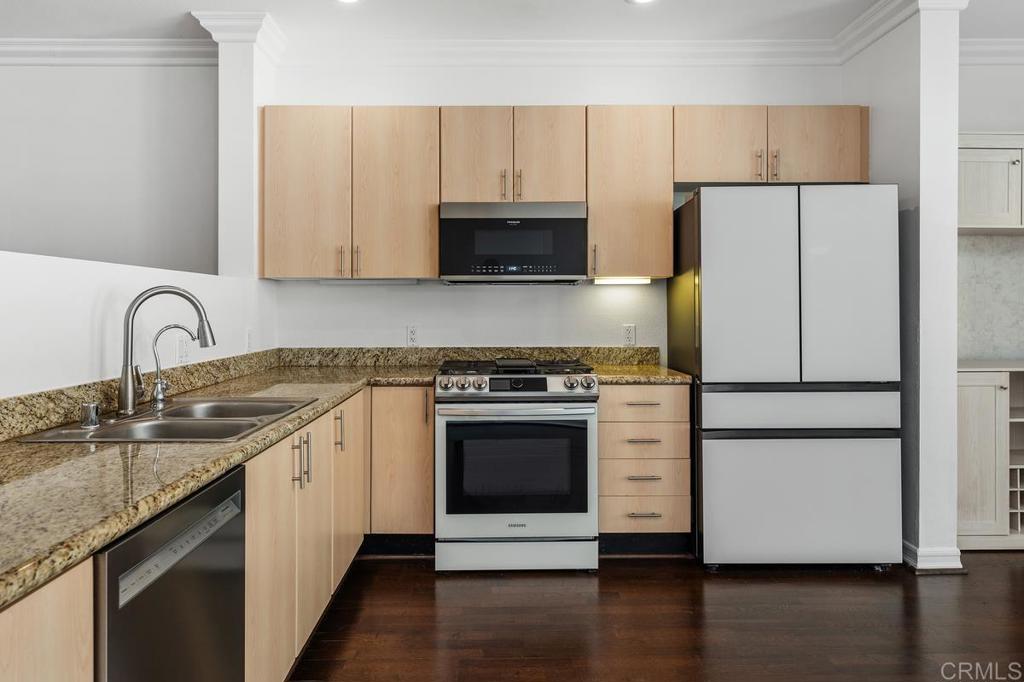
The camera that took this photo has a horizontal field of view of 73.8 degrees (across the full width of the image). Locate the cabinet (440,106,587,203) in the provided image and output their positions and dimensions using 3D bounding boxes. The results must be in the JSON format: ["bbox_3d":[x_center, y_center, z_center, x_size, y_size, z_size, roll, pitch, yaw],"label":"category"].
[{"bbox_3d":[0.004,-0.982,3.715,0.762,0.502,0.330,0,1,-1],"label":"cabinet"}]

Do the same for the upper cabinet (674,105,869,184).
[{"bbox_3d":[1.357,-1.030,3.735,1.020,0.405,0.330,0,2,-1],"label":"upper cabinet"}]

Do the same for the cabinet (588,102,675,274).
[{"bbox_3d":[0.613,-0.785,3.715,0.450,0.900,0.330,0,1,-1],"label":"cabinet"}]

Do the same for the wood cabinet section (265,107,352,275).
[{"bbox_3d":[-1.064,-0.777,3.715,0.463,0.893,0.330,0,1,-1],"label":"wood cabinet section"}]

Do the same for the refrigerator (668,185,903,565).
[{"bbox_3d":[1.300,0.170,3.445,0.912,1.790,0.710,0,1,0],"label":"refrigerator"}]

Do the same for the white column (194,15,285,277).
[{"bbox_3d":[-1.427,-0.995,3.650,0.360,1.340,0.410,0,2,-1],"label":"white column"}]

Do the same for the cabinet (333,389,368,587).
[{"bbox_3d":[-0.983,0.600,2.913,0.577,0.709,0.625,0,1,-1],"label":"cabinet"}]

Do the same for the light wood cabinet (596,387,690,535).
[{"bbox_3d":[0.628,0.552,3.555,0.450,0.715,0.610,0,2,-1],"label":"light wood cabinet"}]

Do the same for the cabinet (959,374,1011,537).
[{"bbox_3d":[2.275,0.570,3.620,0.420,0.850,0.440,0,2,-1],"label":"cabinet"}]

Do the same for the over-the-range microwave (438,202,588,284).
[{"bbox_3d":[0.000,-0.514,3.685,0.759,0.407,0.390,0,1,-1],"label":"over-the-range microwave"}]

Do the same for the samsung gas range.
[{"bbox_3d":[0.012,0.602,3.498,0.758,0.925,0.725,0,1,-1],"label":"samsung gas range"}]

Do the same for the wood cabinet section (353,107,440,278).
[{"bbox_3d":[-0.604,-0.777,3.715,0.458,0.893,0.330,0,1,-1],"label":"wood cabinet section"}]

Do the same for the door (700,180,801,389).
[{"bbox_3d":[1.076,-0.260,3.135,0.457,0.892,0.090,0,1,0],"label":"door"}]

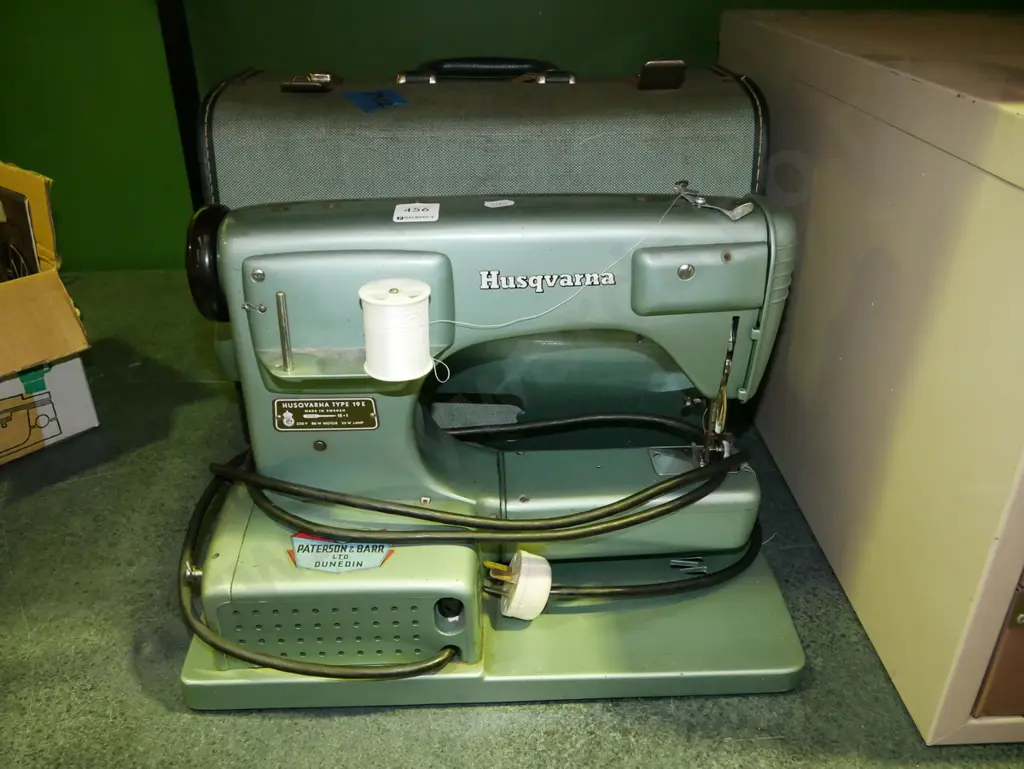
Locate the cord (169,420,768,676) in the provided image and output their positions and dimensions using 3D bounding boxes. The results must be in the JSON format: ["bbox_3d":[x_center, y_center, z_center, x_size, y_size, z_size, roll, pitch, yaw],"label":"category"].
[{"bbox_3d":[-0.020,0.095,0.604,0.392,0.104,0.180,-1,29,-2],"label":"cord"}]

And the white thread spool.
[{"bbox_3d":[-0.069,-0.034,0.533,0.043,0.052,0.043,-1,29,-2],"label":"white thread spool"}]

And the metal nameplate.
[{"bbox_3d":[-0.116,0.018,0.554,0.064,0.022,0.002,-1,29,-2],"label":"metal nameplate"}]

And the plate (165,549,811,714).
[{"bbox_3d":[-0.012,0.146,0.638,0.391,0.023,0.188,-1,29,-2],"label":"plate"}]

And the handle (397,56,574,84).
[{"bbox_3d":[-0.021,-0.253,0.710,0.141,0.024,0.032,-1,29,-2],"label":"handle"}]

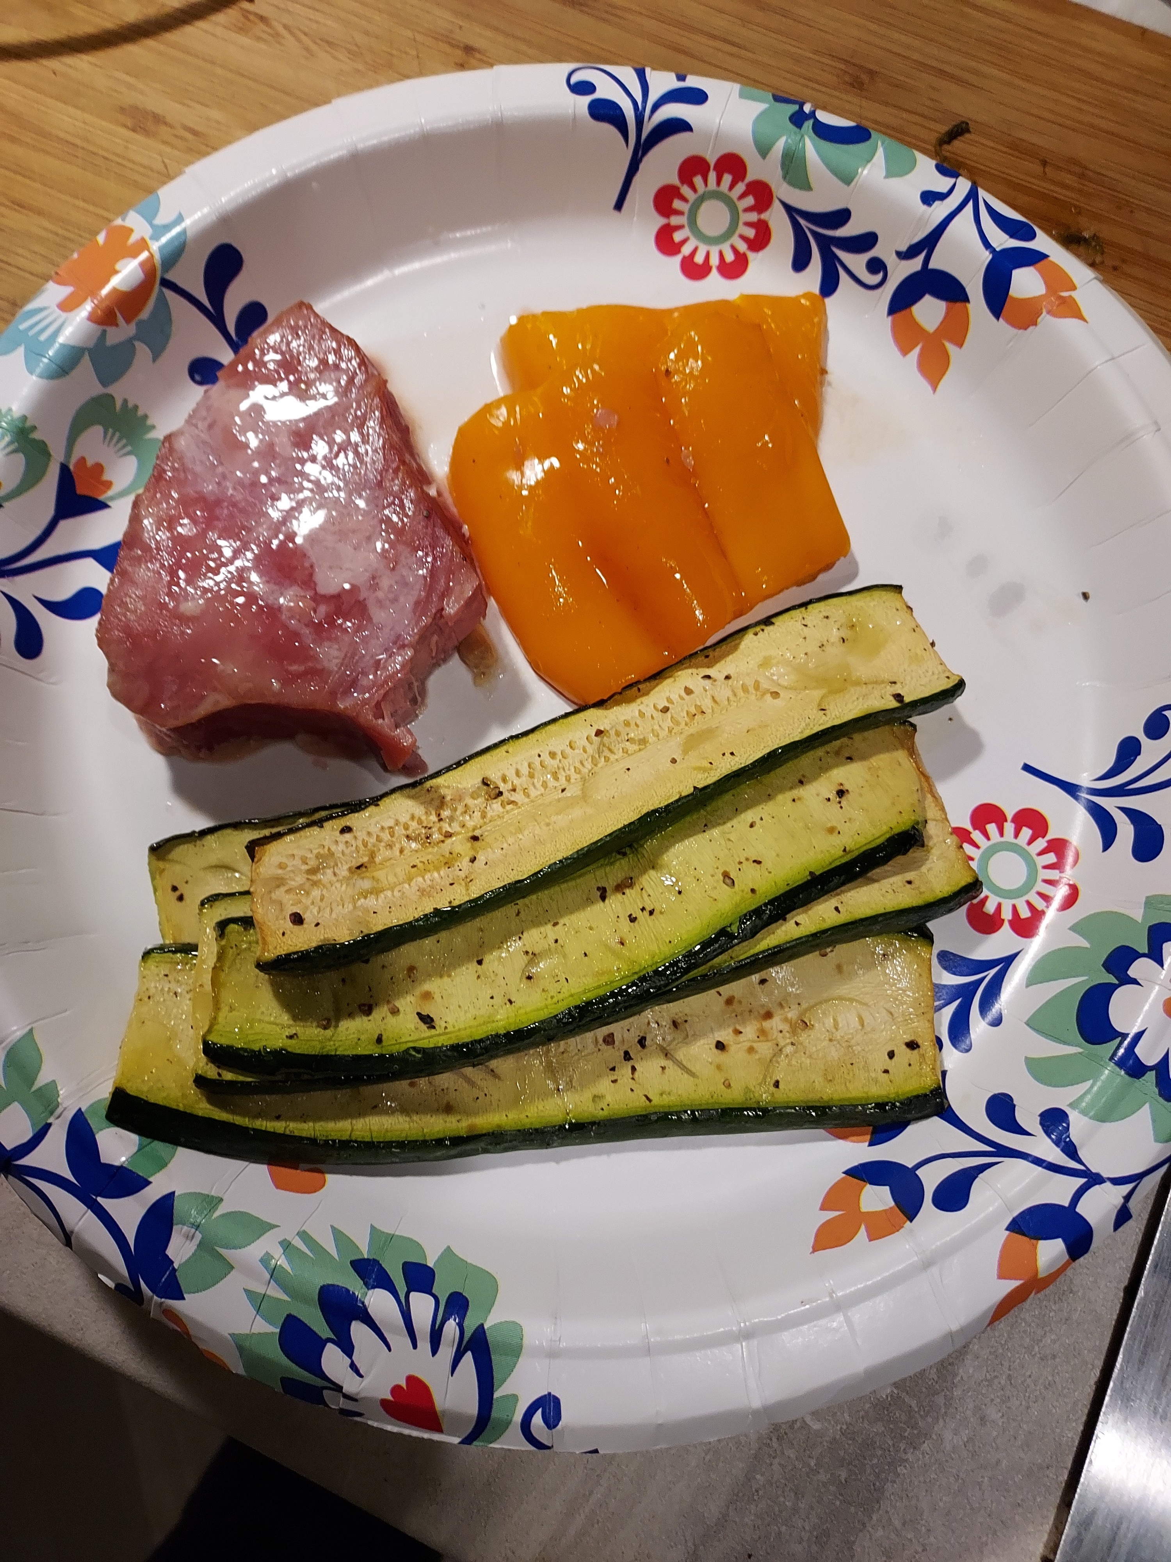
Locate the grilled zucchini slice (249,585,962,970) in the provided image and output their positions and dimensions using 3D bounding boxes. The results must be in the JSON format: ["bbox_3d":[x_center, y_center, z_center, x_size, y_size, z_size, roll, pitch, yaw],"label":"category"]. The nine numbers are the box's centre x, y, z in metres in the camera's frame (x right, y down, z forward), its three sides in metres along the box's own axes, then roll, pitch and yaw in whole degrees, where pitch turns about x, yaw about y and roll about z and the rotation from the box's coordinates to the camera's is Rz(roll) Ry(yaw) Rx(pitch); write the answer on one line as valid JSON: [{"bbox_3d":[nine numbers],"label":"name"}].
[{"bbox_3d":[0.003,-0.001,0.190,0.129,0.013,0.031,-22,78,-6],"label":"grilled zucchini slice"}]

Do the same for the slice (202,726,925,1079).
[{"bbox_3d":[-0.001,0.024,0.188,0.132,0.013,0.034,-16,77,-5],"label":"slice"}]

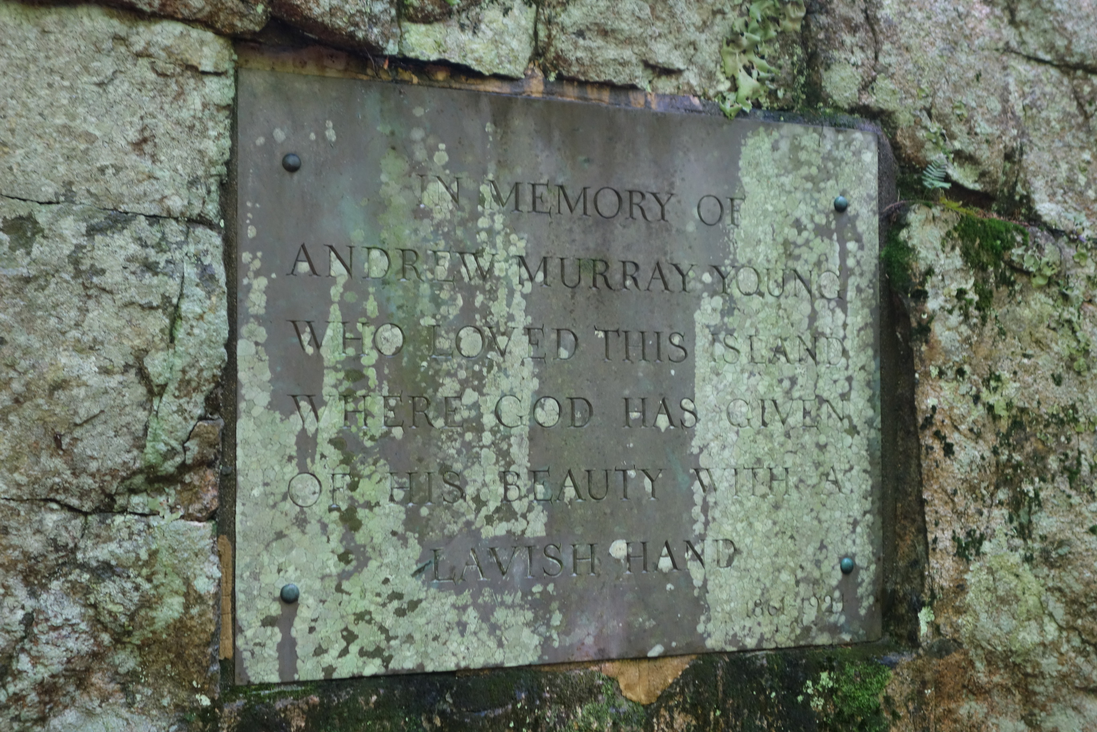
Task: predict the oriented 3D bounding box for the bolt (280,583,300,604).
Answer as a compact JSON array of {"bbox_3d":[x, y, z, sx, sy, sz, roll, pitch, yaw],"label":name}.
[{"bbox_3d":[-0.201,0.178,1.236,0.015,0.015,0.006,1,-3,-25],"label":"bolt"}]

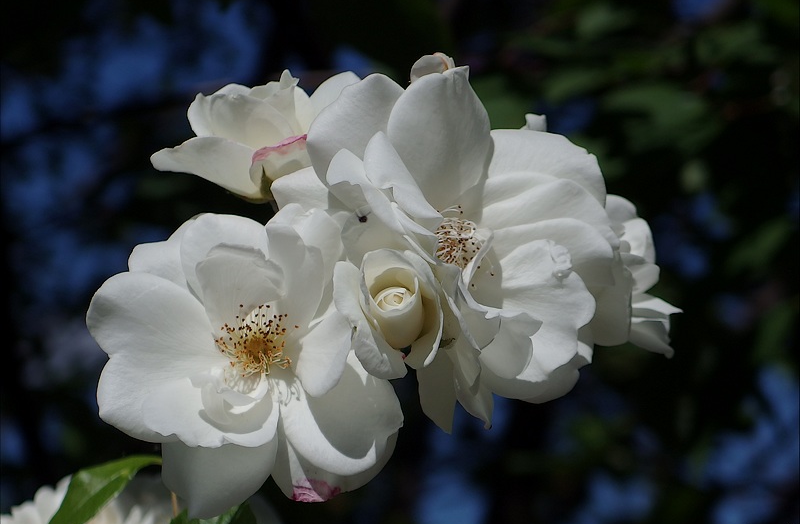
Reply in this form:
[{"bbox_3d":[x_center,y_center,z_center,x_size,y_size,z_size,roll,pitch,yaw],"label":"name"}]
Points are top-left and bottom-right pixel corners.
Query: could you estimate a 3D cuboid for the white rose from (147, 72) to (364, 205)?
[{"bbox_3d":[-0.038,-0.034,0.700,0.056,0.042,0.048,-2,-28,22],"label":"white rose"}]

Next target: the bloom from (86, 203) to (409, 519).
[{"bbox_3d":[-0.040,0.025,0.665,0.081,0.080,0.048,0,-18,5],"label":"bloom"}]

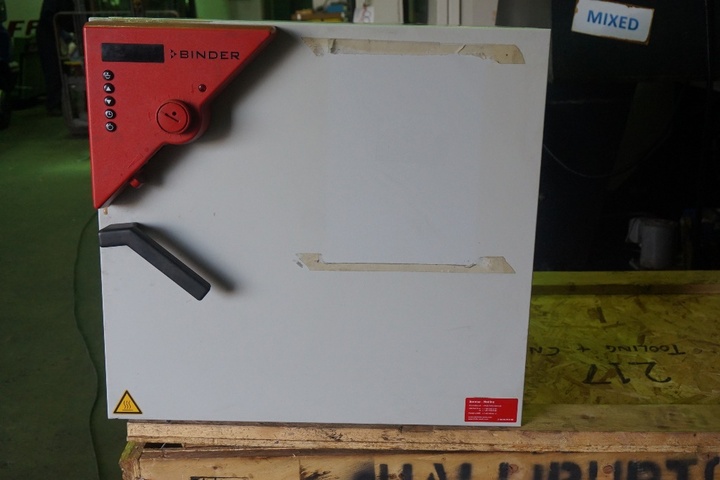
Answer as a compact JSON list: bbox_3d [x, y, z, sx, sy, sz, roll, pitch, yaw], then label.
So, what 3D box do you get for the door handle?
[{"bbox_3d":[-0.289,0.031,1.201,0.148,0.103,0.051,1,13,0],"label":"door handle"}]

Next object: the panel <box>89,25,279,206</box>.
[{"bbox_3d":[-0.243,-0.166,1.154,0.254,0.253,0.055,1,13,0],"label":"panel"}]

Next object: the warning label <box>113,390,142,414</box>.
[{"bbox_3d":[-0.352,0.247,1.277,0.045,0.039,0.002,1,13,0],"label":"warning label"}]

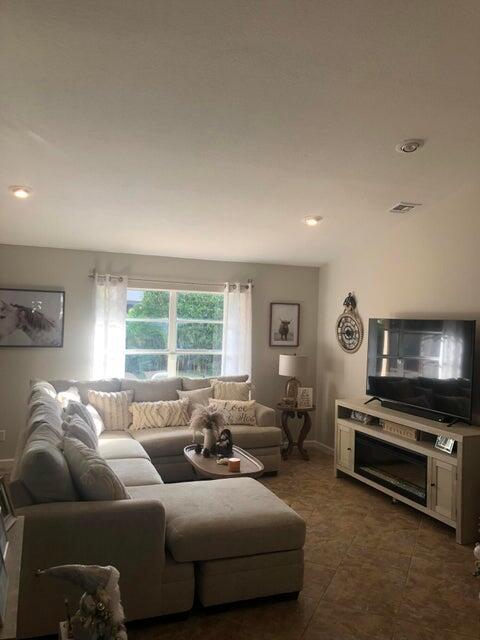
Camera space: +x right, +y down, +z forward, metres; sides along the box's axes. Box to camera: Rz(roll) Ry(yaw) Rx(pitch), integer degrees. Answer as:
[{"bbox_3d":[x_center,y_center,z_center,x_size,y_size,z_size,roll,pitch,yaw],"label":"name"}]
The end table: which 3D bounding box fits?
[{"bbox_3d":[0.701,1.388,6.459,0.470,0.635,0.460,2,-1,-21],"label":"end table"}]

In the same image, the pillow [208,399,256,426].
[{"bbox_3d":[-0.084,1.033,5.780,0.520,0.310,0.140,2,-19,-7],"label":"pillow"}]

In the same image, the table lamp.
[{"bbox_3d":[0.678,0.754,6.525,0.365,0.644,0.365,2,-1,0],"label":"table lamp"}]

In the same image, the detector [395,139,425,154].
[{"bbox_3d":[1.248,-1.278,3.813,0.200,0.045,0.200,-2,-10,0],"label":"detector"}]

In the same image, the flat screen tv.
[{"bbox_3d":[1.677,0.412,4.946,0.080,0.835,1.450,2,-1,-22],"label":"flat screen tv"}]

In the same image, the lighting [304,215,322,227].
[{"bbox_3d":[0.745,-1.008,5.247,0.185,0.040,0.185,-2,-10,0],"label":"lighting"}]

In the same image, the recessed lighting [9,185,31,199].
[{"bbox_3d":[-1.847,-1.079,4.355,0.195,0.040,0.195,2,-11,-21],"label":"recessed lighting"}]

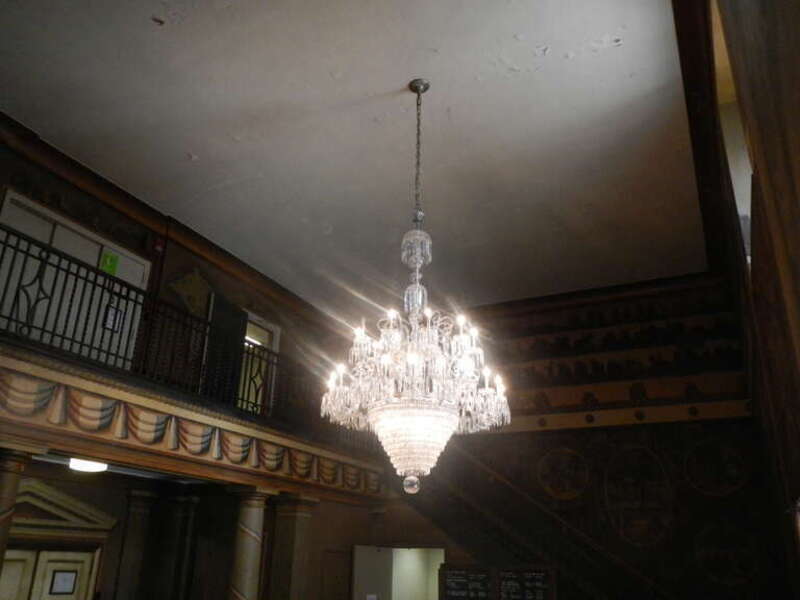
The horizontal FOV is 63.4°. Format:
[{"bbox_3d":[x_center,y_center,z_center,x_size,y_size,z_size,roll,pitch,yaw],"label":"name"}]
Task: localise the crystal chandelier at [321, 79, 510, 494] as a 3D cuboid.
[{"bbox_3d":[0.155,-0.343,6.243,1.660,4.252,1.660,1,-22,0],"label":"crystal chandelier"}]

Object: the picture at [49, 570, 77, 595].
[{"bbox_3d":[-3.877,3.265,7.480,0.025,0.250,0.322,-9,-24,24],"label":"picture"}]

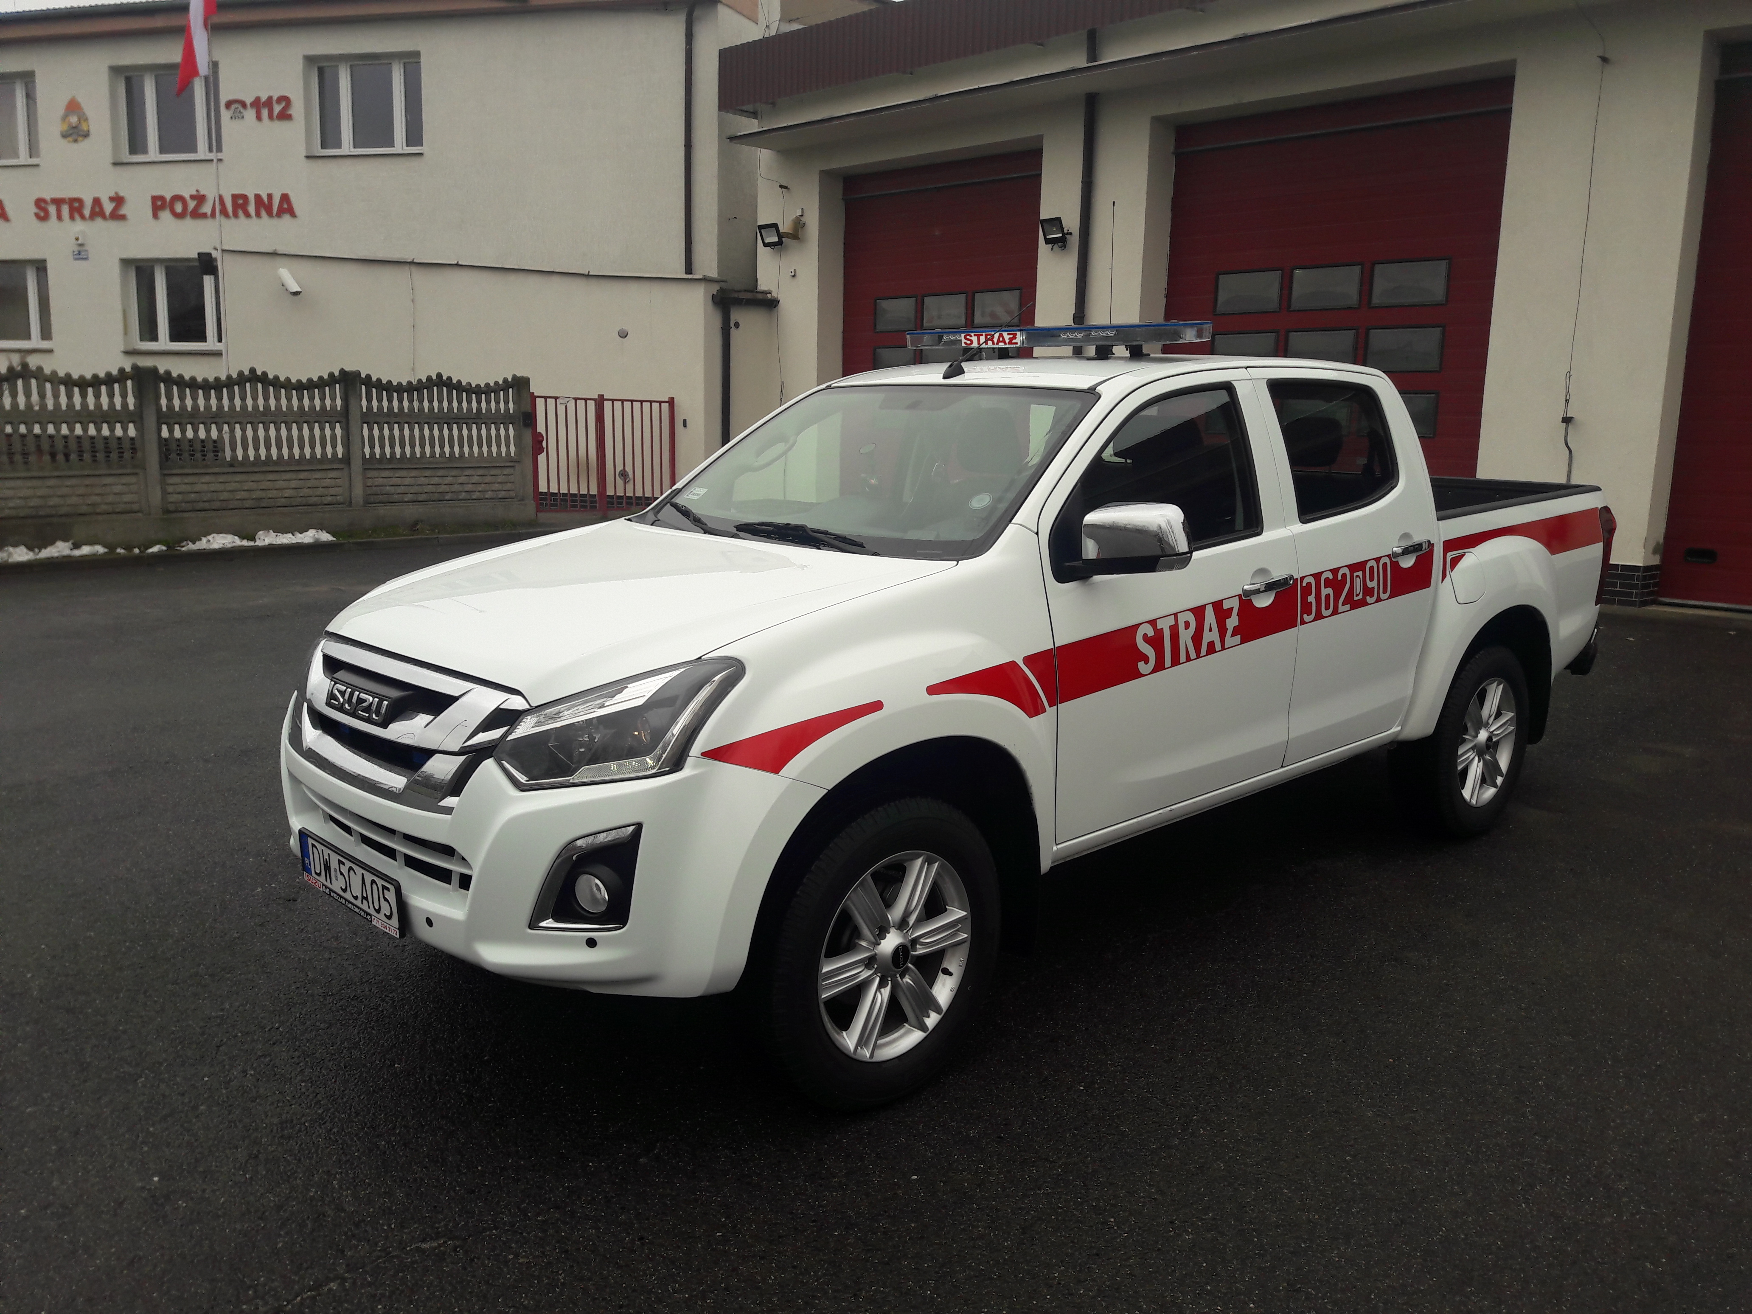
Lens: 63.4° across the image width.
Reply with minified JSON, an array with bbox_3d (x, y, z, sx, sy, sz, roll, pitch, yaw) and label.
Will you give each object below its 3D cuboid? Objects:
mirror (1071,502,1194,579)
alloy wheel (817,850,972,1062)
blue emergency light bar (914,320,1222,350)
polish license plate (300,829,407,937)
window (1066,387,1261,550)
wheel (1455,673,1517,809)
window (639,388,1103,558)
[{"bbox_3d":[0.645,-0.292,3.557,0.140,0.190,0.265,-9,14,-42],"label":"mirror"},{"bbox_3d":[-0.009,0.675,3.327,0.487,0.487,0.190,-9,14,-42],"label":"alloy wheel"},{"bbox_3d":[0.582,-1.052,4.683,0.260,0.062,1.120,-9,14,-42],"label":"blue emergency light bar"},{"bbox_3d":[-1.213,0.517,3.281,0.025,0.130,0.530,-12,16,-42],"label":"polish license plate"},{"bbox_3d":[0.790,-0.529,4.004,0.960,0.490,0.045,-9,-6,-42],"label":"window"},{"bbox_3d":[2.249,0.312,5.412,0.487,0.487,0.190,-9,14,-42],"label":"wheel"},{"bbox_3d":[-0.039,-0.603,4.176,1.470,0.100,0.825,11,46,46],"label":"window"}]

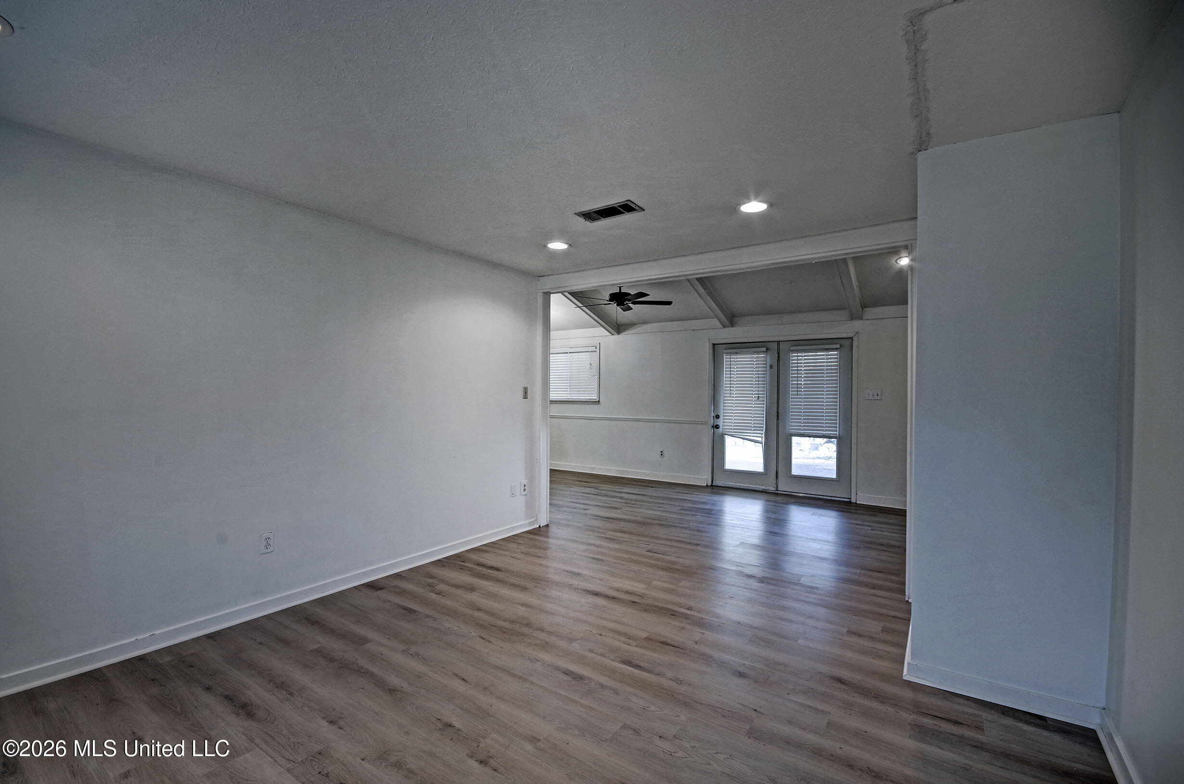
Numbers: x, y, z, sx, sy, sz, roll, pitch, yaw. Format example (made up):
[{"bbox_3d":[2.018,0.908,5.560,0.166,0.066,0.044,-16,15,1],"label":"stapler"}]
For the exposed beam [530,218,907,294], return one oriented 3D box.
[{"bbox_3d":[0.825,-1.031,4.038,3.095,0.165,0.140,1,0,33],"label":"exposed beam"}]

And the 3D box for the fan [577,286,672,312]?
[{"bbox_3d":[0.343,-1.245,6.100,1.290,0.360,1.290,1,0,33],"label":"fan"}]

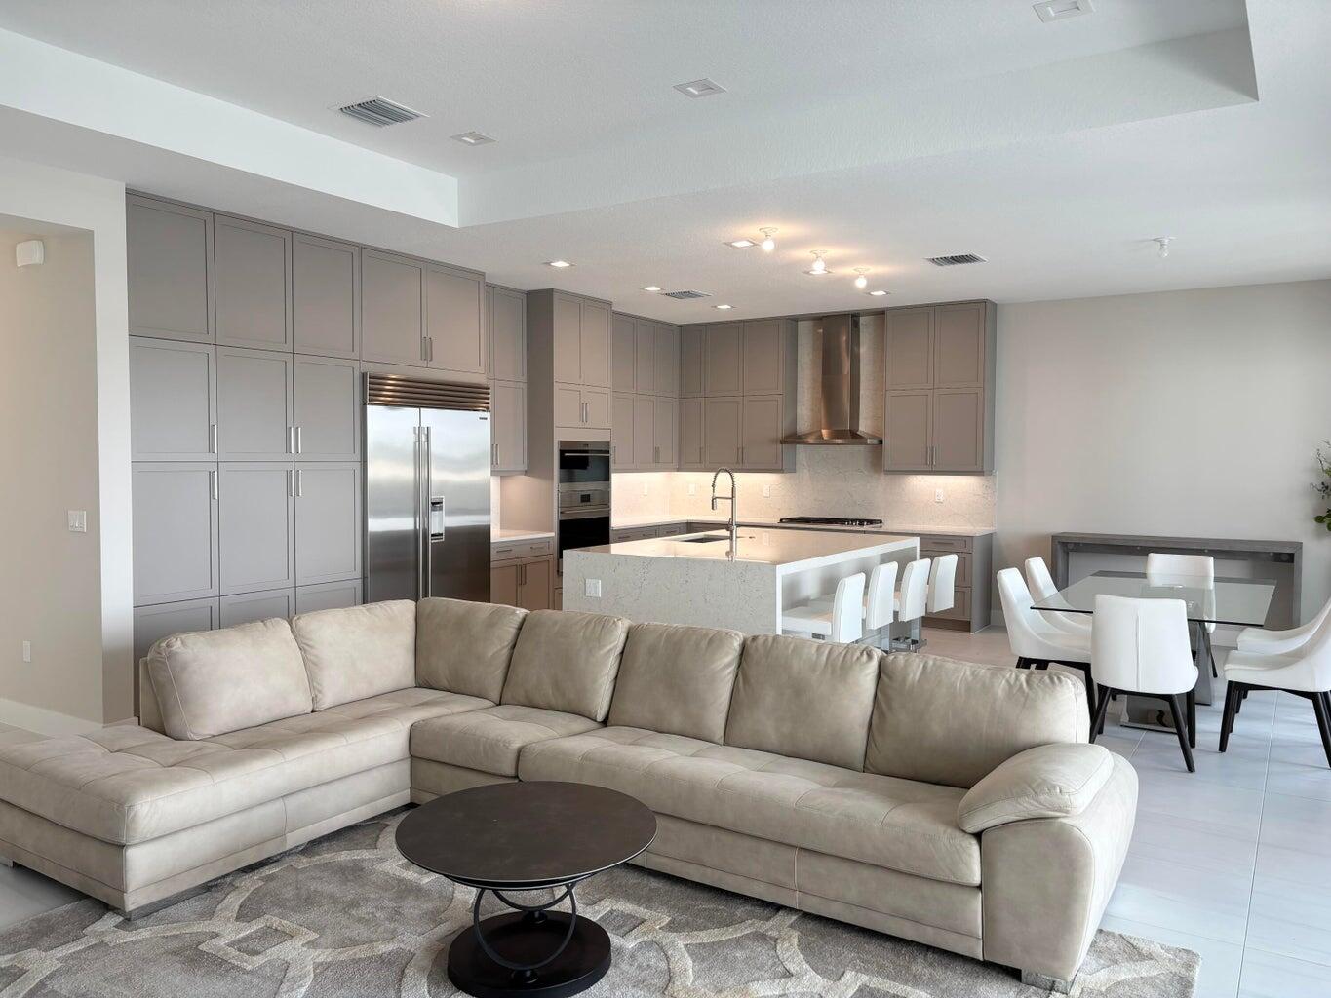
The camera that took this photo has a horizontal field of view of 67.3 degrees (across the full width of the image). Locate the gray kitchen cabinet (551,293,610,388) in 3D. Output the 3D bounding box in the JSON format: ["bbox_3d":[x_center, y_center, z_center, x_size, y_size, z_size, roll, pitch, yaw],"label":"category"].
[{"bbox_3d":[-1.001,-1.439,9.212,0.644,0.792,0.840,2,3,33],"label":"gray kitchen cabinet"}]

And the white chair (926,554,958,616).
[{"bbox_3d":[2.097,0.846,8.217,0.460,0.800,0.430,2,3,33],"label":"white chair"}]

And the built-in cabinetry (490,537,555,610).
[{"bbox_3d":[-1.489,0.767,8.562,0.650,0.900,0.920,2,3,33],"label":"built-in cabinetry"}]

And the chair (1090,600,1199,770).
[{"bbox_3d":[2.589,0.934,5.393,0.518,0.870,0.593,2,3,33],"label":"chair"}]

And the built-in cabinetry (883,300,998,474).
[{"bbox_3d":[2.612,-1.038,9.583,0.986,1.600,0.330,2,3,33],"label":"built-in cabinetry"}]

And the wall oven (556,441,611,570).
[{"bbox_3d":[-0.962,0.045,9.272,0.620,1.156,0.762,2,3,33],"label":"wall oven"}]

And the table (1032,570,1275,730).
[{"bbox_3d":[3.076,0.957,6.166,1.110,0.750,2.220,2,3,33],"label":"table"}]

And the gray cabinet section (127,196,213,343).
[{"bbox_3d":[-3.098,-1.313,5.940,0.600,0.777,0.527,2,3,33],"label":"gray cabinet section"}]

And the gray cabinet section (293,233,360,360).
[{"bbox_3d":[-2.512,-1.348,6.850,0.600,0.777,0.549,2,3,33],"label":"gray cabinet section"}]

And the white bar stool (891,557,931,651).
[{"bbox_3d":[1.646,0.855,7.439,0.480,0.840,0.430,2,3,33],"label":"white bar stool"}]

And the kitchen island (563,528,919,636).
[{"bbox_3d":[0.697,0.801,7.739,1.722,0.915,2.711,2,3,33],"label":"kitchen island"}]

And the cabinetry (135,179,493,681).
[{"bbox_3d":[-2.455,-0.234,6.916,0.640,3.033,2.877,2,3,33],"label":"cabinetry"}]

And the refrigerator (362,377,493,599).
[{"bbox_3d":[-1.985,0.185,7.609,0.670,2.140,1.230,2,3,33],"label":"refrigerator"}]

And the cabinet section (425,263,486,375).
[{"bbox_3d":[-1.861,-1.388,7.862,0.600,0.777,0.619,2,3,33],"label":"cabinet section"}]

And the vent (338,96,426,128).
[{"bbox_3d":[-1.455,-1.962,5.084,0.362,0.030,0.367,2,3,33],"label":"vent"}]

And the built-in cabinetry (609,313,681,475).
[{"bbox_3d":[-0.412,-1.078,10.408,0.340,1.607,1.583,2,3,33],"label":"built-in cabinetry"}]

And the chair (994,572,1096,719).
[{"bbox_3d":[2.392,0.895,6.151,0.600,0.870,0.510,2,3,33],"label":"chair"}]

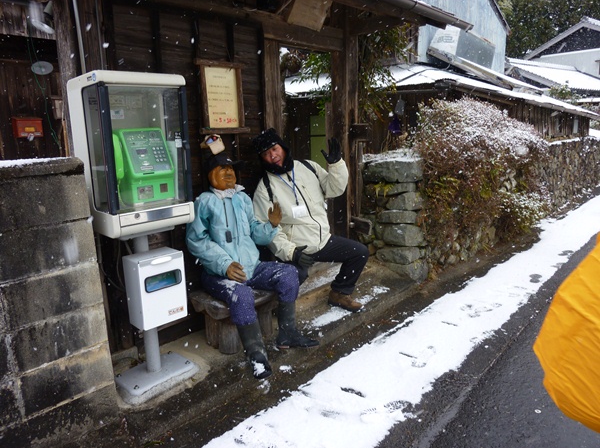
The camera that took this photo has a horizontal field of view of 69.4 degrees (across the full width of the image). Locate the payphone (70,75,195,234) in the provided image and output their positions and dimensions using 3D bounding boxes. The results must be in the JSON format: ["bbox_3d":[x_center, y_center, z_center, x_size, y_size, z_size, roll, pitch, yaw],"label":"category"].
[{"bbox_3d":[-0.826,-0.351,2.163,0.370,0.725,0.409,10,17,43],"label":"payphone"}]

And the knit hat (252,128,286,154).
[{"bbox_3d":[-0.197,-0.540,2.800,0.200,0.170,0.220,-20,12,-11],"label":"knit hat"}]

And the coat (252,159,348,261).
[{"bbox_3d":[0.000,-0.092,2.970,0.570,0.640,0.380,-10,15,-34],"label":"coat"}]

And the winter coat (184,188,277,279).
[{"bbox_3d":[-0.417,0.050,2.693,0.420,0.550,0.490,10,17,43],"label":"winter coat"}]

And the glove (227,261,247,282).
[{"bbox_3d":[-0.366,0.278,2.487,0.100,0.080,0.170,-12,16,-39],"label":"glove"}]

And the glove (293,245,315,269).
[{"bbox_3d":[0.023,0.222,2.830,0.170,0.110,0.110,3,13,23],"label":"glove"}]

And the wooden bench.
[{"bbox_3d":[-0.436,0.601,2.892,0.370,0.340,0.490,10,17,43],"label":"wooden bench"}]

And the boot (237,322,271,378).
[{"bbox_3d":[-0.285,0.729,2.612,0.125,0.300,0.290,-6,13,-18],"label":"boot"}]

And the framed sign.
[{"bbox_3d":[-0.513,-0.843,2.928,0.045,0.440,0.380,10,17,43],"label":"framed sign"}]

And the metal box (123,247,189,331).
[{"bbox_3d":[-0.744,0.329,2.254,0.153,0.354,0.245,10,17,43],"label":"metal box"}]

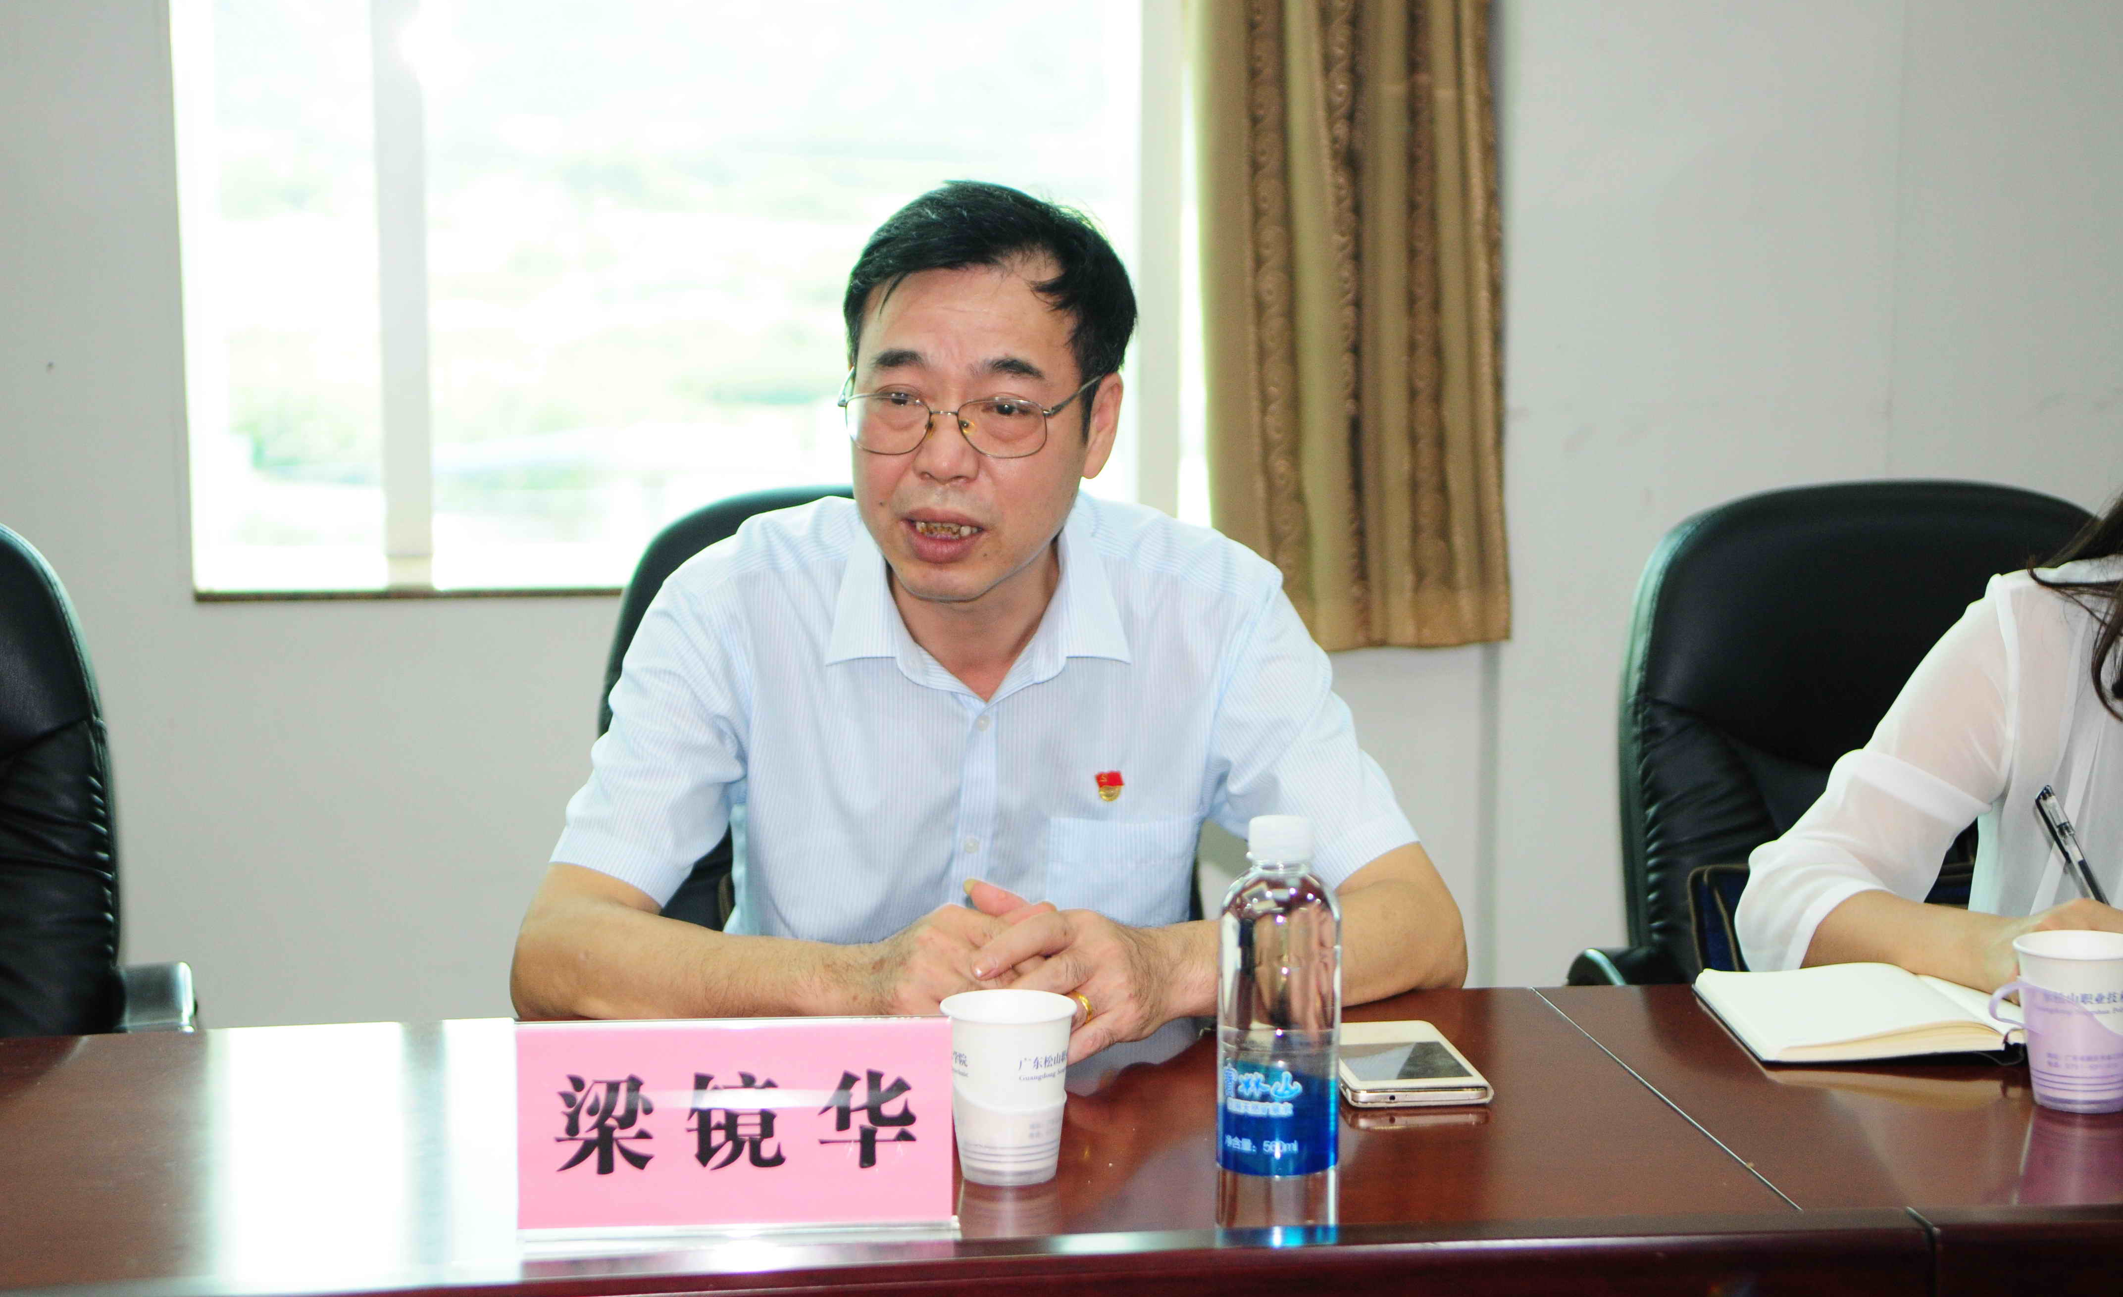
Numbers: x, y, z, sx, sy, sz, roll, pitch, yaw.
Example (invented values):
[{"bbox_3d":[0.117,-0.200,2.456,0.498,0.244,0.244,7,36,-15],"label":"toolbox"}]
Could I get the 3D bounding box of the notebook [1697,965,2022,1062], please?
[{"bbox_3d":[0.558,0.219,2.457,0.295,0.020,0.200,-1,9,-6],"label":"notebook"}]

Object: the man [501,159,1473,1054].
[{"bbox_3d":[-0.039,0.318,2.608,0.600,1.290,0.620,-1,9,-3],"label":"man"}]

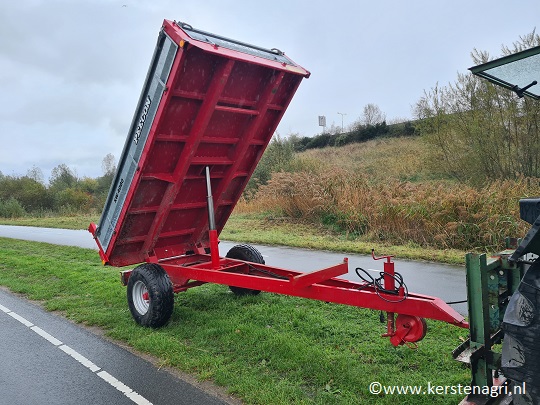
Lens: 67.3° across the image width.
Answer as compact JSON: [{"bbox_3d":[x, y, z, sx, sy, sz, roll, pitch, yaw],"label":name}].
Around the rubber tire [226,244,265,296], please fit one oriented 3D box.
[{"bbox_3d":[-0.378,1.024,6.071,0.265,0.765,0.765,-7,4,-44],"label":"rubber tire"}]

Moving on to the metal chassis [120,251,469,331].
[{"bbox_3d":[-0.012,0.847,4.564,1.464,0.556,4.293,-7,4,-44],"label":"metal chassis"}]

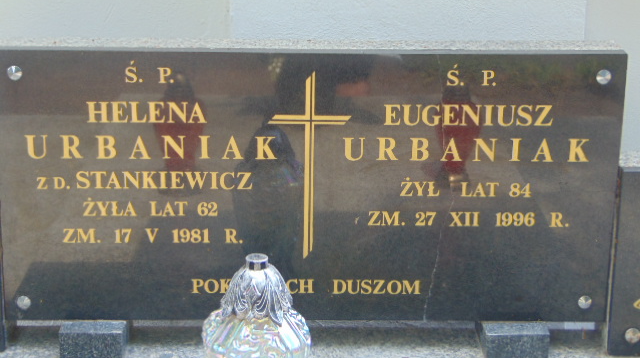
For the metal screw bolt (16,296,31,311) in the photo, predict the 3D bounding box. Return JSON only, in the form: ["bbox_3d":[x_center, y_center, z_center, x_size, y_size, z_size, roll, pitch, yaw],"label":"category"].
[{"bbox_3d":[-0.493,0.209,2.186,0.024,0.024,0.010,0,16,-3],"label":"metal screw bolt"}]

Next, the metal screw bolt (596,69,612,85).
[{"bbox_3d":[0.463,-0.163,2.135,0.024,0.024,0.010,0,16,-3],"label":"metal screw bolt"}]

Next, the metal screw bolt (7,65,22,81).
[{"bbox_3d":[-0.486,-0.167,2.079,0.024,0.024,0.010,0,16,-3],"label":"metal screw bolt"}]

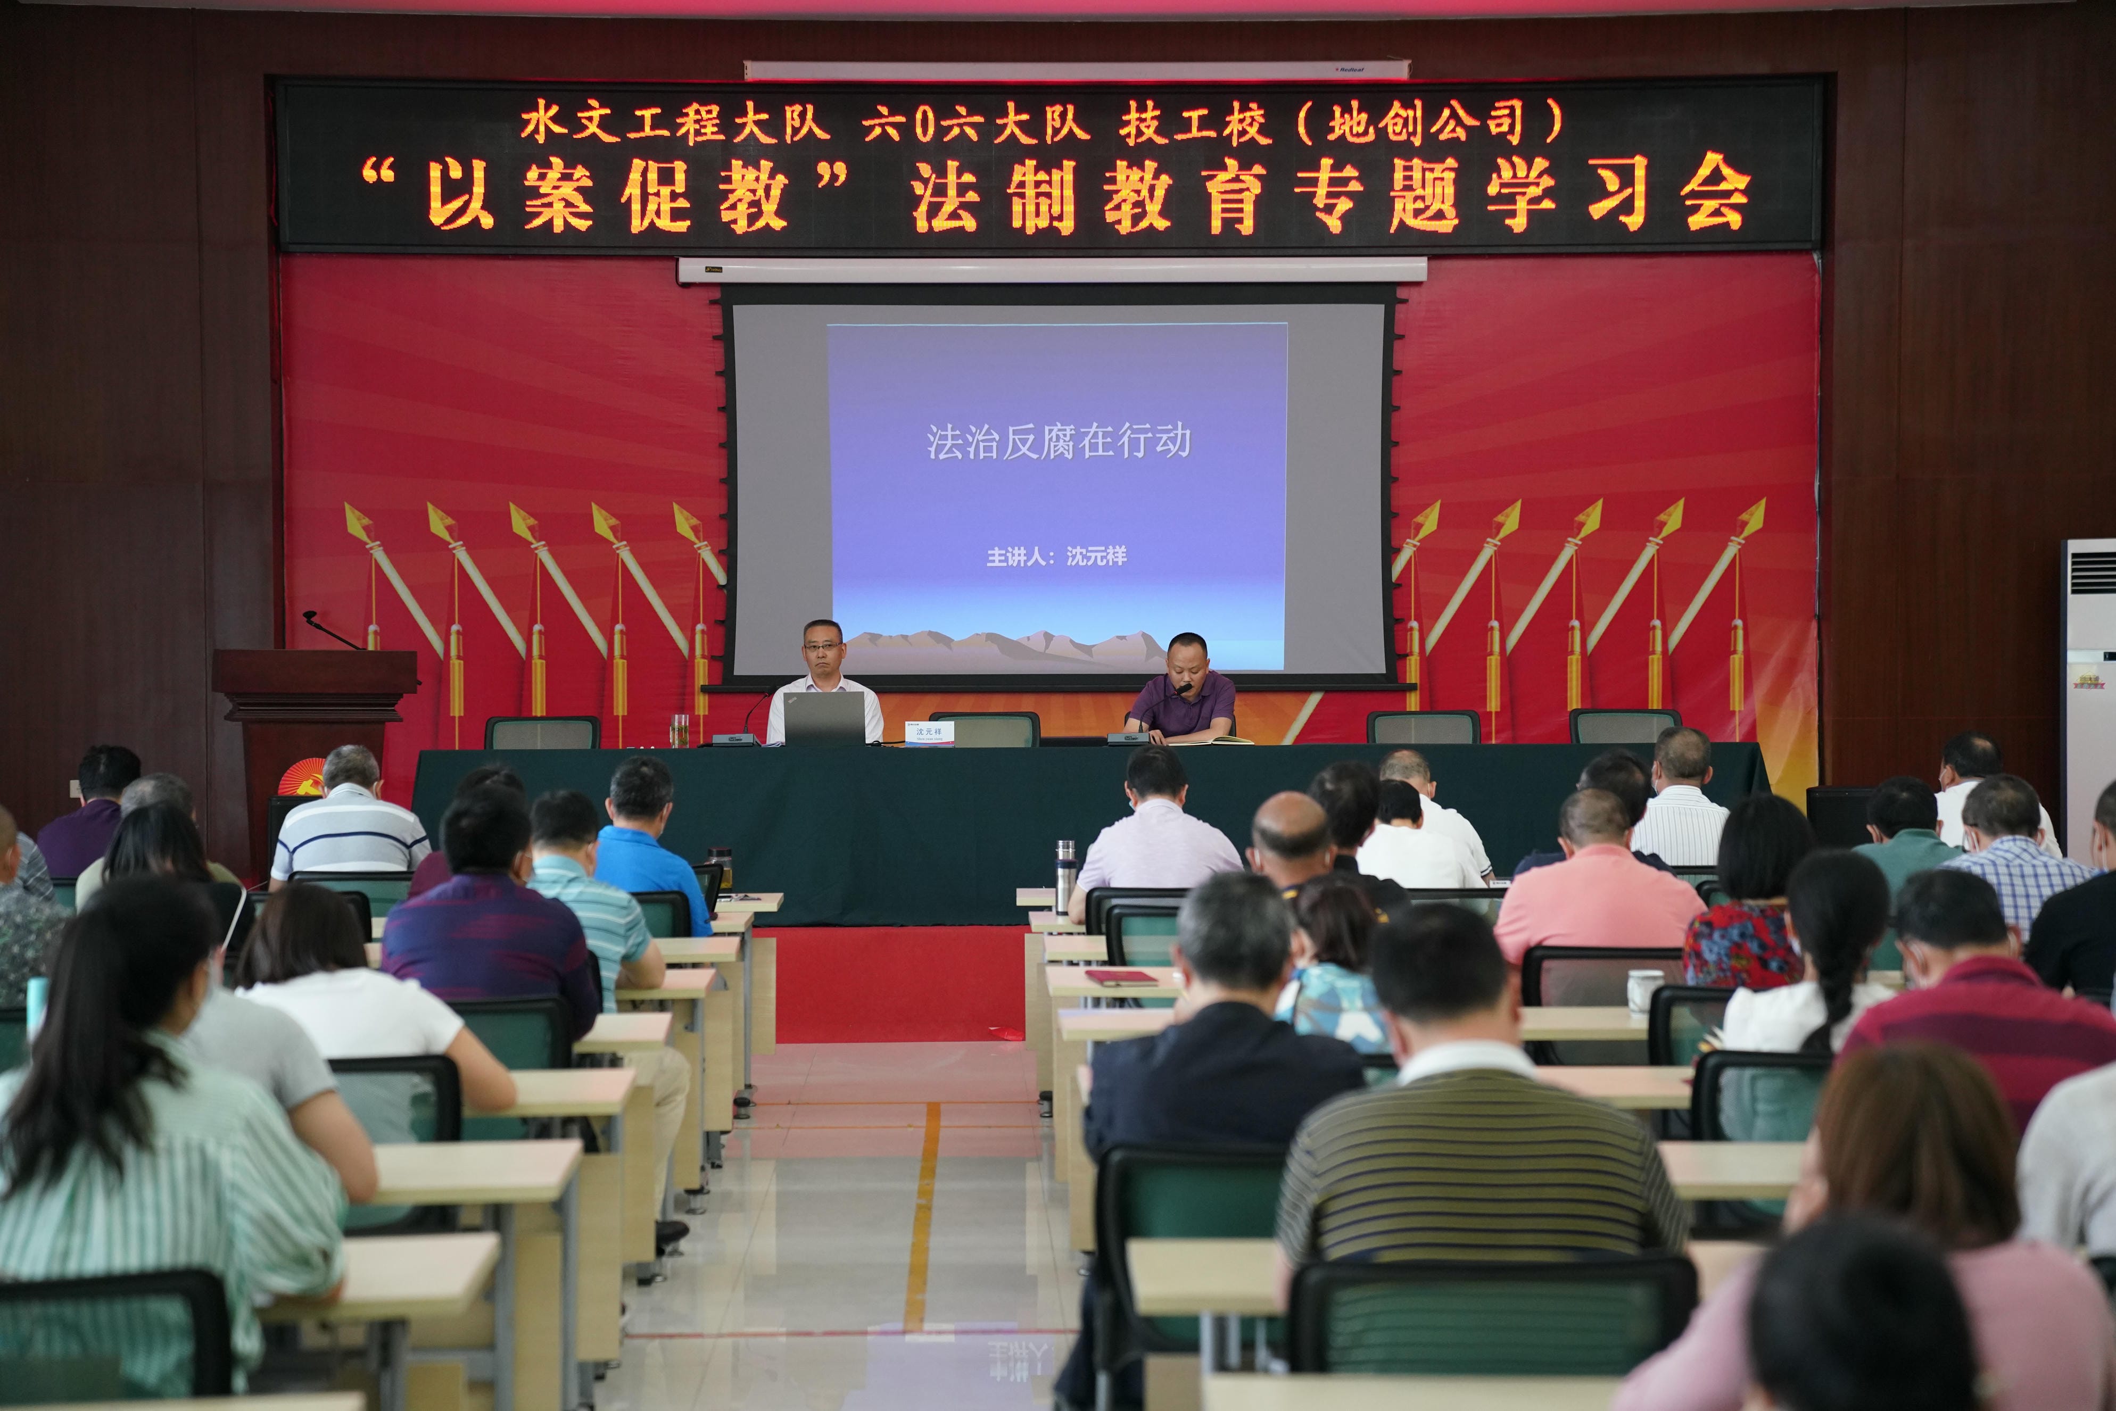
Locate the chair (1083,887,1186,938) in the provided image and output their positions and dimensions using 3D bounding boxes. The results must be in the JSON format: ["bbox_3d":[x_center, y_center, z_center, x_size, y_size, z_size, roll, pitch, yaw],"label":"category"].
[{"bbox_3d":[0.319,0.989,12.700,0.490,0.885,0.570,0,1,-1],"label":"chair"}]

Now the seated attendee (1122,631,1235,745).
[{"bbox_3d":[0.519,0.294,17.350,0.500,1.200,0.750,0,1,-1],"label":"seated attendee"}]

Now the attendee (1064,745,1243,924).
[{"bbox_3d":[0.305,0.778,13.000,0.550,1.300,0.750,0,1,-1],"label":"attendee"}]

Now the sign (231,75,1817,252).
[{"bbox_3d":[-0.050,-2.951,22.500,8.461,0.958,0.150,0,0,-1],"label":"sign"}]

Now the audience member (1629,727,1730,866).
[{"bbox_3d":[2.121,0.728,13.959,0.500,1.300,0.750,0,1,-1],"label":"audience member"}]

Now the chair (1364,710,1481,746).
[{"bbox_3d":[1.594,0.460,17.950,0.510,0.880,0.550,0,0,-1],"label":"chair"}]

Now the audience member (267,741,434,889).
[{"bbox_3d":[-2.636,0.787,15.350,0.570,1.289,0.780,0,0,-1],"label":"audience member"}]

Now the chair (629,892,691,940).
[{"bbox_3d":[-1.361,0.999,12.570,0.490,0.885,0.570,0,1,-4],"label":"chair"}]

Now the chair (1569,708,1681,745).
[{"bbox_3d":[2.436,0.446,17.630,0.490,0.870,0.570,0,1,-1],"label":"chair"}]

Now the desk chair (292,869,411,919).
[{"bbox_3d":[-2.333,0.989,13.810,0.490,0.885,0.570,0,1,-4],"label":"desk chair"}]

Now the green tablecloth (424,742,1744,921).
[{"bbox_3d":[0.131,0.523,17.200,5.600,0.750,0.620,0,1,-1],"label":"green tablecloth"}]

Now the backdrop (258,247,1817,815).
[{"bbox_3d":[-0.050,-0.827,22.500,8.406,3.308,0.080,0,0,-1],"label":"backdrop"}]

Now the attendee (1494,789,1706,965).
[{"bbox_3d":[1.364,0.828,10.400,0.540,1.250,0.750,0,1,-1],"label":"attendee"}]

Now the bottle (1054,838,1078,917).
[{"bbox_3d":[0.028,0.563,13.420,0.068,0.247,0.068,0,1,-1],"label":"bottle"}]

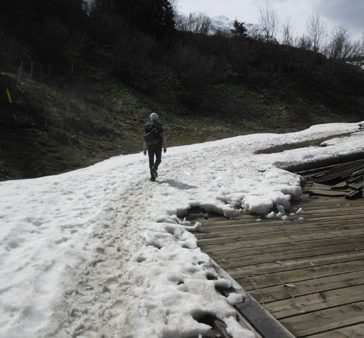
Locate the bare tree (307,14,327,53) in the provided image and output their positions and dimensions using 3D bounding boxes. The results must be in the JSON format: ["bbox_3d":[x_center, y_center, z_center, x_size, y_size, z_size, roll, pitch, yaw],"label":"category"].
[{"bbox_3d":[18.502,-18.465,48.000,2.306,4.638,2.306,3,7,21],"label":"bare tree"}]

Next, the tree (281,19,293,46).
[{"bbox_3d":[14.413,-18.632,48.000,1.421,3.482,1.421,2,7,17],"label":"tree"}]

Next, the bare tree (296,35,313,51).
[{"bbox_3d":[16.732,-17.271,48.000,2.227,1.809,2.227,3,7,19],"label":"bare tree"}]

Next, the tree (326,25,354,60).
[{"bbox_3d":[21.493,-17.220,48.000,3.230,4.258,3.230,3,7,24],"label":"tree"}]

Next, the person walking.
[{"bbox_3d":[-0.680,-0.559,9.057,0.566,1.750,0.550,1,7,8],"label":"person walking"}]

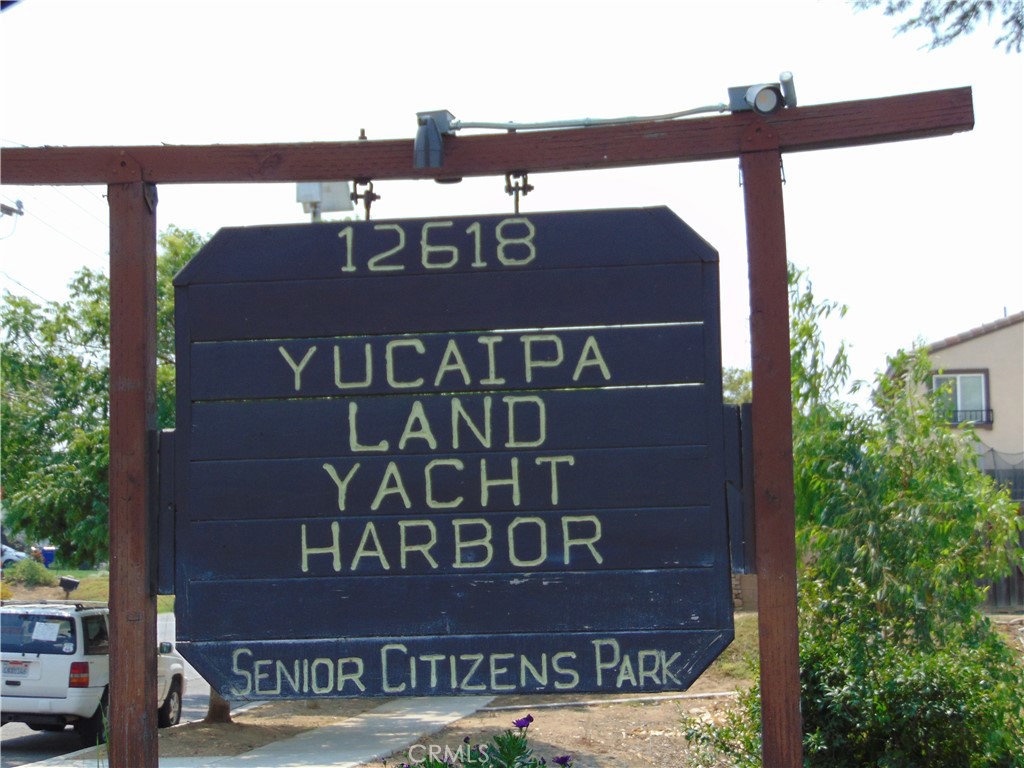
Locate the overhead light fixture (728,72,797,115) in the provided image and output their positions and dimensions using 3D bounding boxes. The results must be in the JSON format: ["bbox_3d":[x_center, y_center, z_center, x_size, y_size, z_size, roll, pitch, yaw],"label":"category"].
[{"bbox_3d":[0.574,-0.647,4.770,0.155,0.110,0.170,-2,-6,2],"label":"overhead light fixture"}]

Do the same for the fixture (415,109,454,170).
[{"bbox_3d":[-0.179,-0.557,4.870,0.076,0.138,0.165,-2,-7,8],"label":"fixture"}]

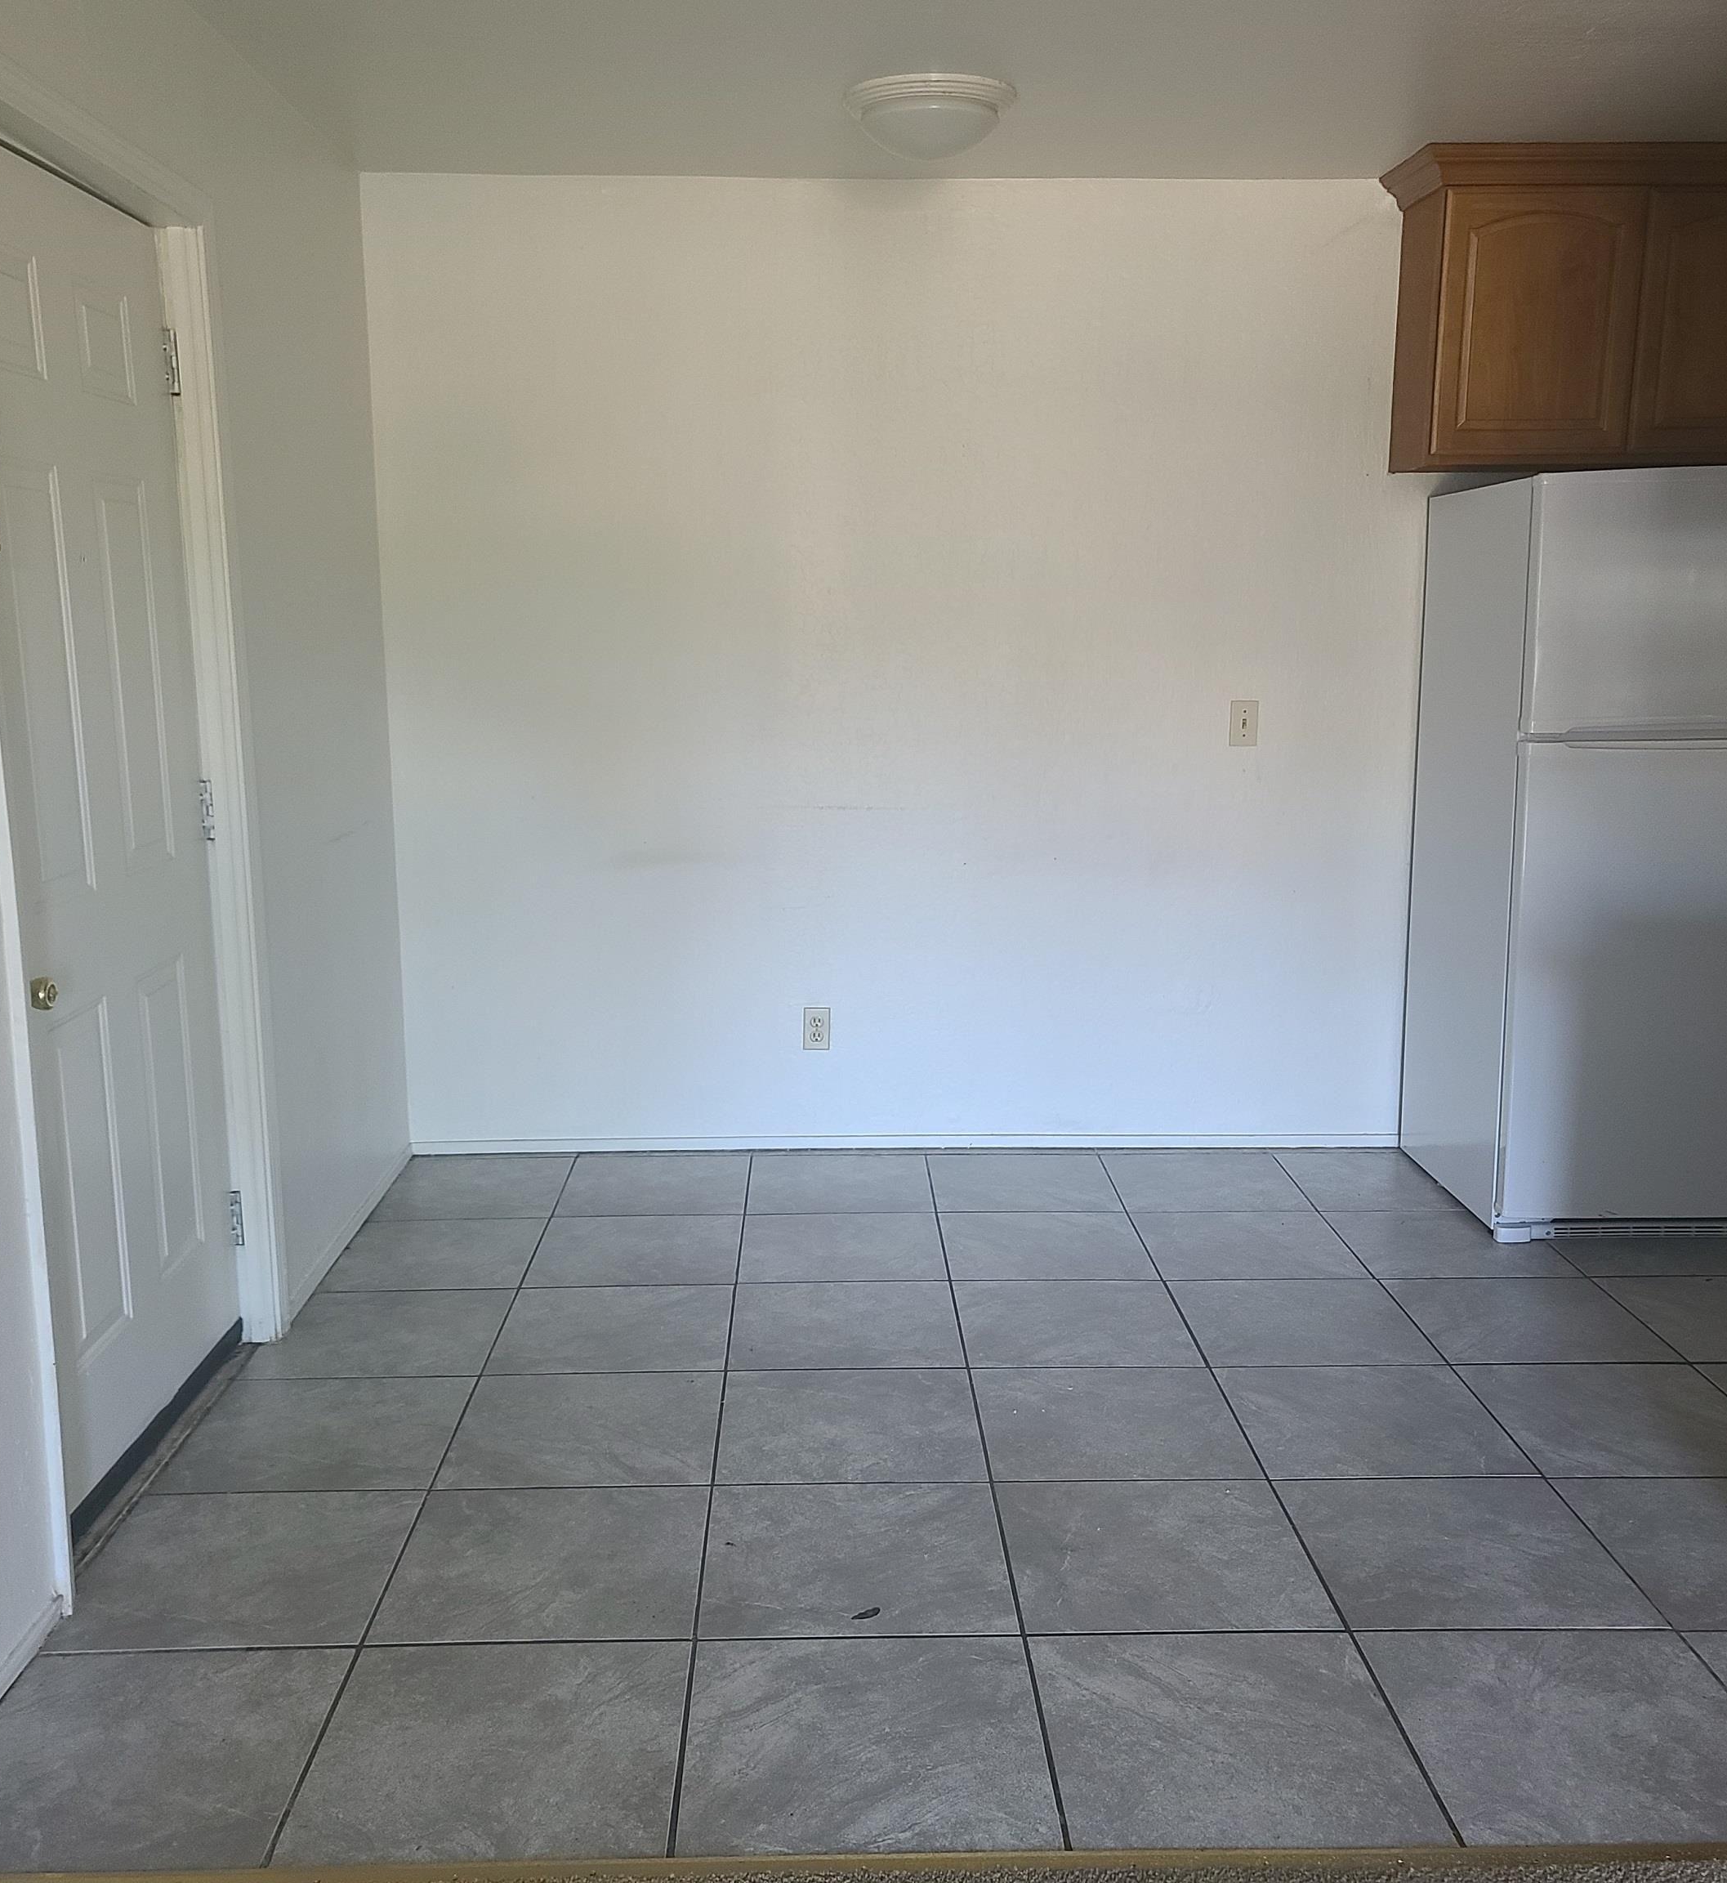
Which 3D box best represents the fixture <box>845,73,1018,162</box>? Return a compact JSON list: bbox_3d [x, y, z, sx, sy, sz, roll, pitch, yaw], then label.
[{"bbox_3d":[0.136,-1.679,3.740,0.353,0.115,0.353,0,10,-1],"label":"fixture"}]

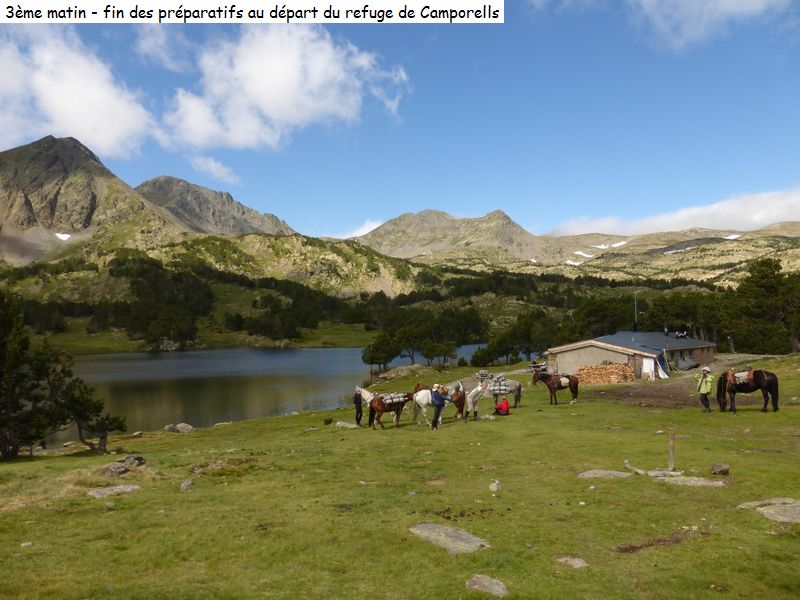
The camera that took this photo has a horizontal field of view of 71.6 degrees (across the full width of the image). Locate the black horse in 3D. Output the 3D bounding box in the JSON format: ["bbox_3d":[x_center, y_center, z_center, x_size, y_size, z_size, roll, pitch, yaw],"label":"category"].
[{"bbox_3d":[13.030,3.431,20.800,2.300,1.720,0.700,-1,-1,10],"label":"black horse"}]

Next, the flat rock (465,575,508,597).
[{"bbox_3d":[1.035,3.423,6.650,0.520,0.100,0.360,-2,-2,42],"label":"flat rock"}]

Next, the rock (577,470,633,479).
[{"bbox_3d":[4.335,3.691,11.700,1.100,0.140,0.500,0,-1,0],"label":"rock"}]

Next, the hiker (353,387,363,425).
[{"bbox_3d":[-1.826,4.651,24.000,0.400,1.660,0.480,-1,-2,37],"label":"hiker"}]

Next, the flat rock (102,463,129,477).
[{"bbox_3d":[-6.821,4.069,13.307,0.580,0.230,0.480,2,-4,-25],"label":"flat rock"}]

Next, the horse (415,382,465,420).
[{"bbox_3d":[1.695,4.355,23.800,2.150,1.580,0.580,-1,-4,13],"label":"horse"}]

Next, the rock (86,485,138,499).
[{"bbox_3d":[-5.991,3.961,11.604,1.000,0.130,0.650,2,-4,-24],"label":"rock"}]

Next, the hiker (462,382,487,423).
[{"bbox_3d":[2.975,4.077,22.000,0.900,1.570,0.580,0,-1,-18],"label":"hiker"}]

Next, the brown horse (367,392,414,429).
[{"bbox_3d":[-0.216,4.237,21.850,2.100,1.550,0.600,3,-5,-38],"label":"brown horse"}]

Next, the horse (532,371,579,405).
[{"bbox_3d":[8.015,4.511,28.556,2.300,1.720,0.550,1,-4,-17],"label":"horse"}]

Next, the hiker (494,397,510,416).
[{"bbox_3d":[4.358,4.529,23.700,0.780,0.860,0.550,-1,-1,12],"label":"hiker"}]

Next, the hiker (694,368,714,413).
[{"bbox_3d":[11.528,3.415,21.000,0.680,1.730,0.500,0,-2,-37],"label":"hiker"}]

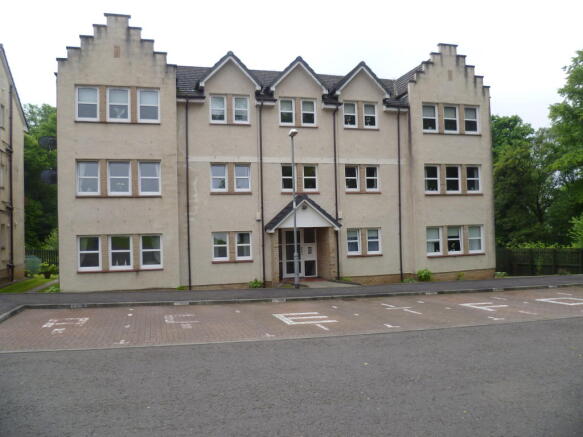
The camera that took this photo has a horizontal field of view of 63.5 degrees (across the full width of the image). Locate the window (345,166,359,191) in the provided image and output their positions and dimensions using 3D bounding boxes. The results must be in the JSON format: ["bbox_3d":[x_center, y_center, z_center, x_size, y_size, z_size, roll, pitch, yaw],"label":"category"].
[{"bbox_3d":[2.562,-1.655,19.459,0.601,1.076,0.120,-1,-1,-15],"label":"window"}]

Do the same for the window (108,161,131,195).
[{"bbox_3d":[-6.151,-1.409,16.849,0.820,1.210,0.140,-1,-1,-16],"label":"window"}]

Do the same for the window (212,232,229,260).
[{"bbox_3d":[-2.780,1.102,18.497,0.657,1.083,0.120,-1,-1,-15],"label":"window"}]

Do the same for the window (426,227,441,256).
[{"bbox_3d":[6.147,0.970,20.093,0.762,1.215,0.120,-1,-1,-15],"label":"window"}]

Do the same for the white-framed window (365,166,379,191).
[{"bbox_3d":[3.397,-1.671,19.687,0.601,1.076,0.120,-1,-1,-15],"label":"white-framed window"}]

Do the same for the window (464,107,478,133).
[{"bbox_3d":[7.961,-4.326,20.743,0.762,1.215,0.120,-1,-1,-15],"label":"window"}]

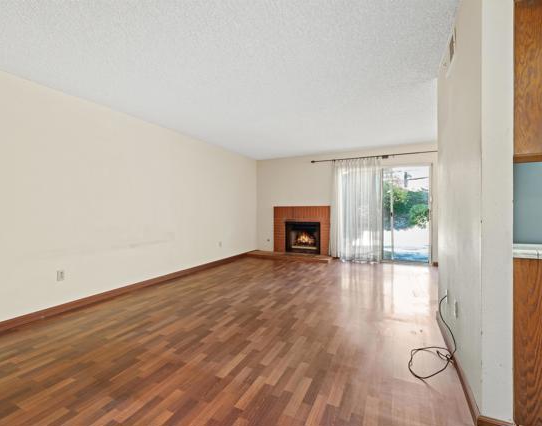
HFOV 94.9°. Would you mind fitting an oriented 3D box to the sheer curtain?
[{"bbox_3d":[1.848,-0.055,5.446,1.080,2.220,0.130,0,1,26],"label":"sheer curtain"}]

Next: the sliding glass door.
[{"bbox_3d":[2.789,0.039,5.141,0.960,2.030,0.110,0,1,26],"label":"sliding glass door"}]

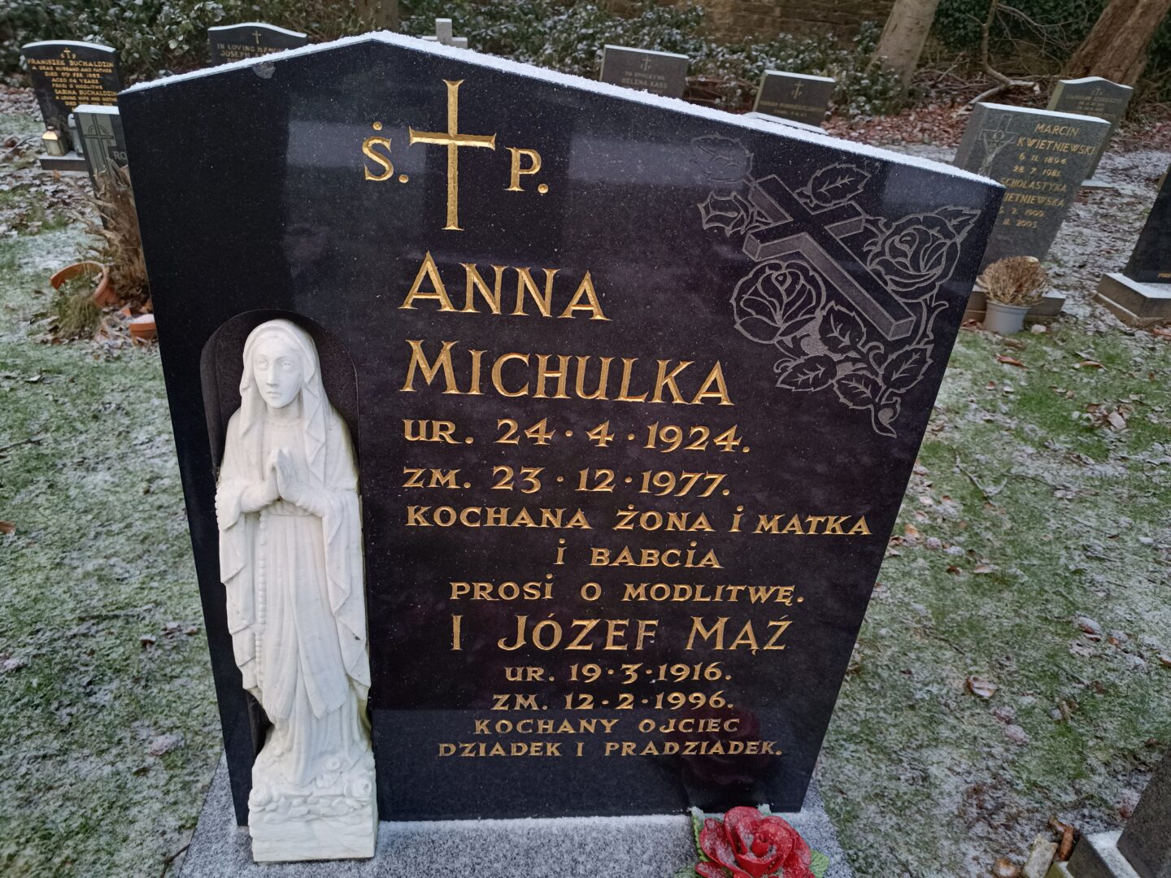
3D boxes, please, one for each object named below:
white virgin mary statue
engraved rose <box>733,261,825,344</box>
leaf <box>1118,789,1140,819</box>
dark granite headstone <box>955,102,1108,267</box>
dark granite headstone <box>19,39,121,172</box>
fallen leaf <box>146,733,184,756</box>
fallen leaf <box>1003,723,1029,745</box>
[{"bbox_3d":[-0.284,0.180,0.822,0.138,0.647,0.091,2,28,-9],"label":"white virgin mary statue"},{"bbox_3d":[0.160,-0.112,0.675,0.080,0.072,0.005,2,28,-7],"label":"engraved rose"},{"bbox_3d":[0.859,0.574,1.285,0.068,0.015,0.037,-20,39,-39],"label":"leaf"},{"bbox_3d":[1.874,-1.063,3.606,0.550,0.736,0.095,4,35,-7],"label":"dark granite headstone"},{"bbox_3d":[-3.300,-2.190,5.357,0.622,0.758,0.260,-2,35,-11],"label":"dark granite headstone"},{"bbox_3d":[-0.616,0.447,1.192,0.047,0.014,0.040,-7,32,-23],"label":"fallen leaf"},{"bbox_3d":[0.738,0.504,1.385,0.043,0.014,0.035,-19,38,-38],"label":"fallen leaf"}]

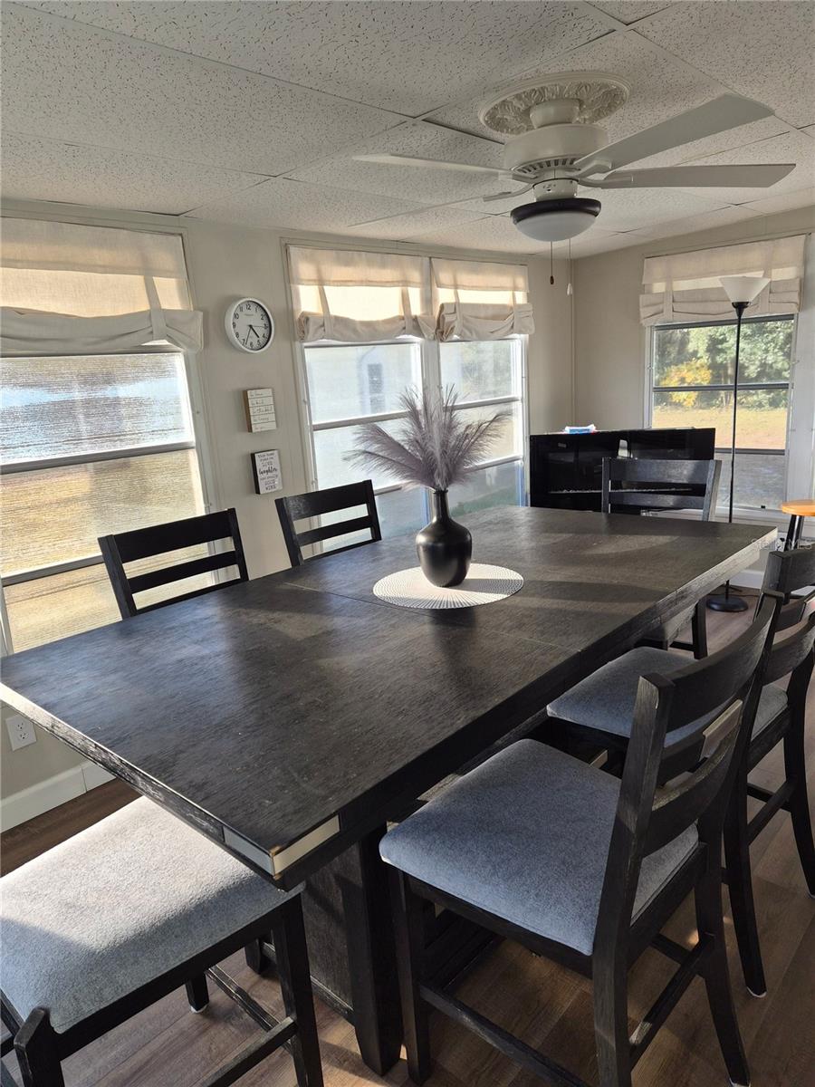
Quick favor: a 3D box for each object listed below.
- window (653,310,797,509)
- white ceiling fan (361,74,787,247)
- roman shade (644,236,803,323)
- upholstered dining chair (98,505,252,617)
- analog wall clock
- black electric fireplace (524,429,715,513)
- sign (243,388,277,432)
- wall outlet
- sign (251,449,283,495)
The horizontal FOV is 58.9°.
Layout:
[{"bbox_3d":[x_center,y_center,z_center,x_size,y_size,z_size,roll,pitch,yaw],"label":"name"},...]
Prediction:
[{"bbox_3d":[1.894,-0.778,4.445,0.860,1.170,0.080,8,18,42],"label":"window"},{"bbox_3d":[0.394,-0.996,1.948,1.280,0.345,1.280,8,18,42],"label":"white ceiling fan"},{"bbox_3d":[1.820,-1.525,4.229,0.920,0.420,0.090,8,18,42],"label":"roman shade"},{"bbox_3d":[-0.514,0.476,2.236,0.570,1.060,0.480,8,18,42],"label":"upholstered dining chair"},{"bbox_3d":[-0.661,-0.912,3.035,0.047,0.220,0.216,8,18,42],"label":"analog wall clock"},{"bbox_3d":[1.355,-0.467,4.606,1.100,0.495,0.140,0,14,13],"label":"black electric fireplace"},{"bbox_3d":[-0.637,-0.577,3.128,0.030,0.175,0.133,8,18,42],"label":"sign"},{"bbox_3d":[-1.361,0.664,2.551,0.012,0.120,0.080,8,18,42],"label":"wall outlet"},{"bbox_3d":[-0.621,-0.316,3.188,0.032,0.183,0.125,8,18,42],"label":"sign"}]

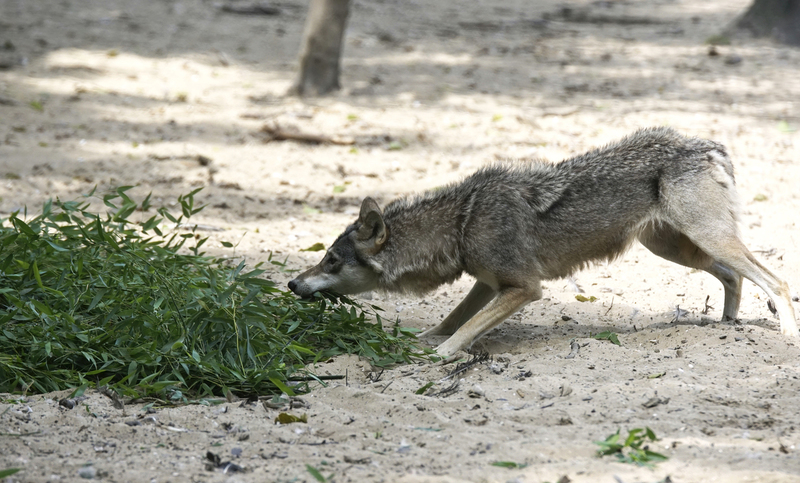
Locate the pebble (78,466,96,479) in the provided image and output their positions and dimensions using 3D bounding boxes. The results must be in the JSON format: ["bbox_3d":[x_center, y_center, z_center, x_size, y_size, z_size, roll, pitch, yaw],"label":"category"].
[{"bbox_3d":[-0.646,0.478,12.400,0.034,0.023,0.028,0,6,0],"label":"pebble"}]

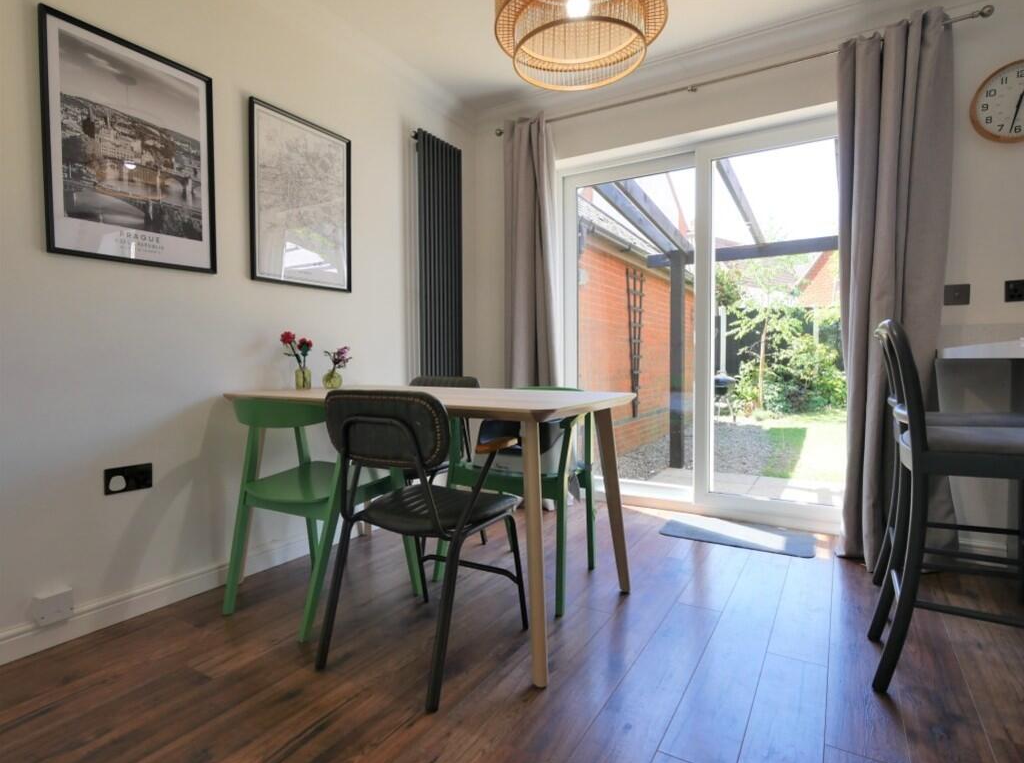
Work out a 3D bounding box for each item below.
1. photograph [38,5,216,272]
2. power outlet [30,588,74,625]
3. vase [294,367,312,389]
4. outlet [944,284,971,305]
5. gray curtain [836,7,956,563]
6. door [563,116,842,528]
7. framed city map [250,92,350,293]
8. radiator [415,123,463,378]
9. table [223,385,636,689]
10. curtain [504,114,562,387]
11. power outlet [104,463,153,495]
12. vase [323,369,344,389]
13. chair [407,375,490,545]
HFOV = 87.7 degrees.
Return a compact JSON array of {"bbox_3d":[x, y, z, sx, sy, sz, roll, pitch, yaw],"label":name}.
[{"bbox_3d":[-1.283,-0.769,1.825,0.023,0.732,0.513,1,3,32],"label":"photograph"},{"bbox_3d":[-1.413,0.696,1.643,0.045,0.086,0.086,1,3,32],"label":"power outlet"},{"bbox_3d":[-0.904,-0.008,2.327,0.065,0.095,0.065,1,3,32],"label":"vase"},{"bbox_3d":[1.892,-0.367,2.261,0.086,0.086,0.012,1,3,32],"label":"outlet"},{"bbox_3d":[1.629,-0.359,2.283,0.430,2.280,0.180,1,3,32],"label":"gray curtain"},{"bbox_3d":[1.071,-0.284,3.009,1.780,2.090,0.110,1,3,32],"label":"door"},{"bbox_3d":[-0.933,-0.793,2.393,0.023,0.737,0.518,1,3,32],"label":"framed city map"},{"bbox_3d":[-0.412,-0.500,3.137,0.068,1.790,0.360,1,3,32],"label":"radiator"},{"bbox_3d":[-0.324,0.425,2.055,1.400,0.748,0.770,1,3,31],"label":"table"},{"bbox_3d":[0.118,-0.408,3.224,0.370,2.310,0.160,1,3,32],"label":"curtain"},{"bbox_3d":[-1.310,0.333,1.822,0.015,0.086,0.146,1,3,32],"label":"power outlet"},{"bbox_3d":[-0.811,-0.012,2.422,0.087,0.091,0.087,1,3,32],"label":"vase"},{"bbox_3d":[-0.436,0.384,2.436,0.490,0.805,0.530,1,3,32],"label":"chair"}]

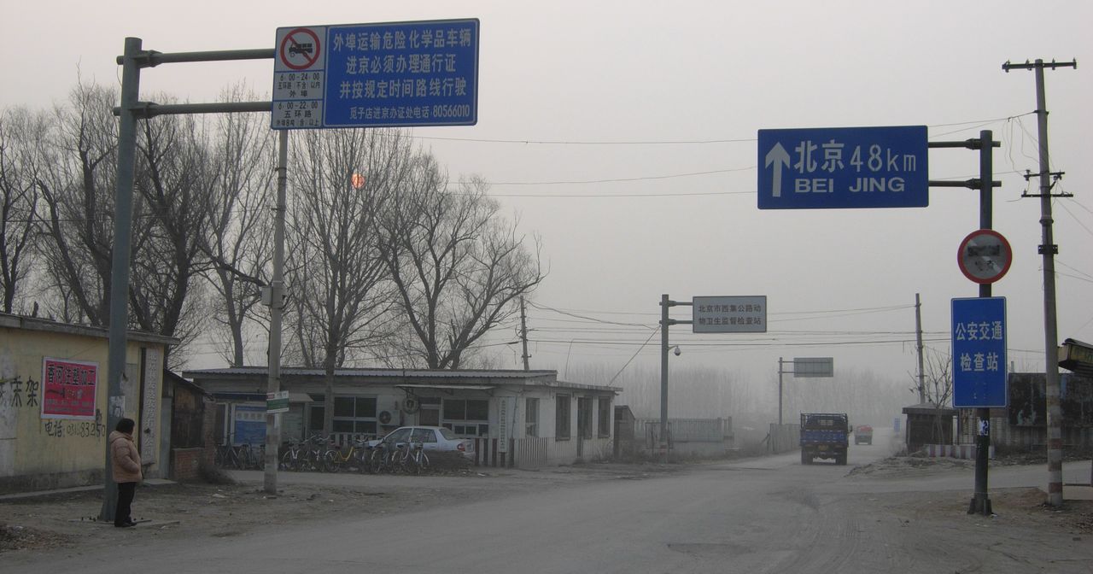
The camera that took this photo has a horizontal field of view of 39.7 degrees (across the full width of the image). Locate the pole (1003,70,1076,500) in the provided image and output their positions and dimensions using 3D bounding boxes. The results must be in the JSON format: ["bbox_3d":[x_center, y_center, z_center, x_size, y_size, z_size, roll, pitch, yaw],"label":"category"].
[{"bbox_3d":[10.134,-0.151,30.637,1.450,9.073,0.500,-1,-6,4],"label":"pole"}]

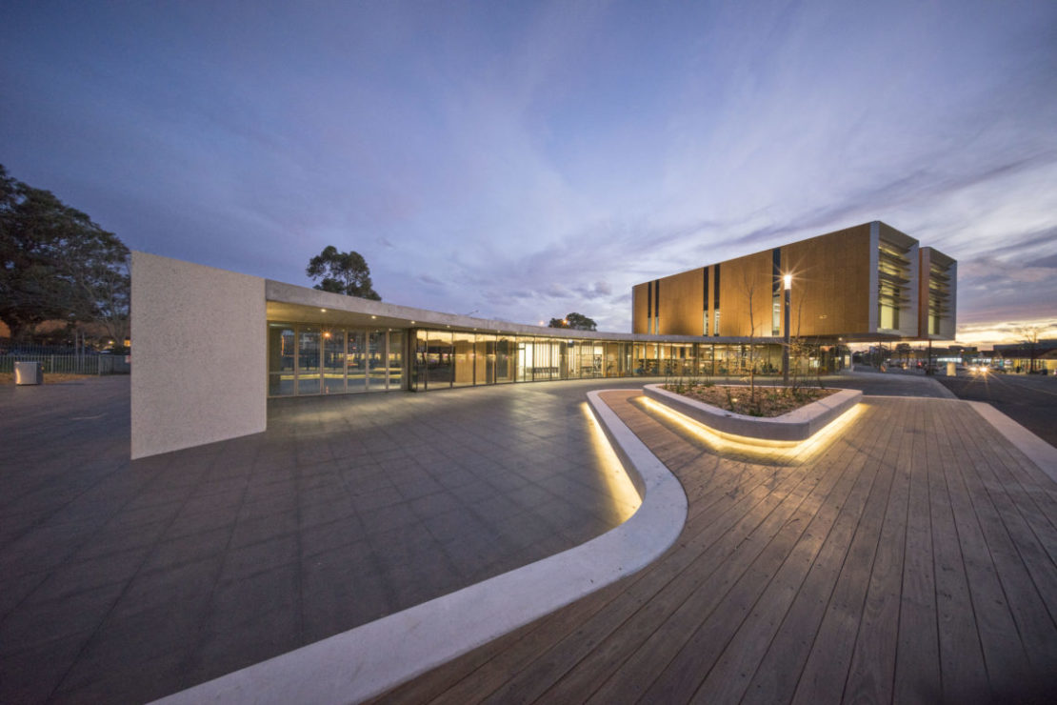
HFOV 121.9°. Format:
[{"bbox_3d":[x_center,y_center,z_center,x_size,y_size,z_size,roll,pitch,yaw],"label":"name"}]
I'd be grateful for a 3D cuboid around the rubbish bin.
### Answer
[{"bbox_3d":[-28.949,1.235,17.000,0.660,1.330,0.650,1,-1,-44],"label":"rubbish bin"}]

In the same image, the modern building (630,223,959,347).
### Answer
[{"bbox_3d":[34.233,-6.146,41.986,24.059,9.457,27.146,0,-1,-26],"label":"modern building"}]

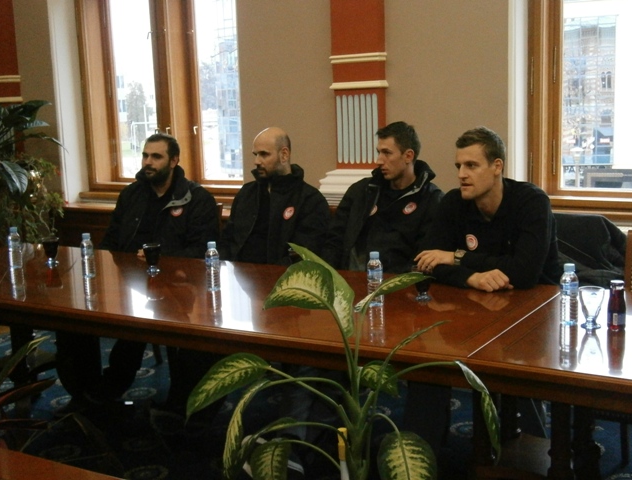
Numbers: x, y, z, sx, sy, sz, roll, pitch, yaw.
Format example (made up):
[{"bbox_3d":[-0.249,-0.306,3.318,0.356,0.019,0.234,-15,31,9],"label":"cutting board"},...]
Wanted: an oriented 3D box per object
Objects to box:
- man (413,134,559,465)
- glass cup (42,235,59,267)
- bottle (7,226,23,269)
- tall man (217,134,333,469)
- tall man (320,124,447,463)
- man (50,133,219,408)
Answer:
[{"bbox_3d":[0.636,0.232,3.337,0.580,1.345,0.660,4,11,35],"label":"man"},{"bbox_3d":[-1.201,0.056,3.925,0.075,0.124,0.075,-2,9,0],"label":"glass cup"},{"bbox_3d":[-1.354,0.035,3.910,0.053,0.181,0.053,3,11,32],"label":"bottle"},{"bbox_3d":[-0.244,0.178,3.869,0.560,1.350,0.800,3,10,29],"label":"tall man"},{"bbox_3d":[0.325,0.190,3.609,0.580,1.365,0.700,4,11,34],"label":"tall man"},{"bbox_3d":[-0.799,0.137,4.319,0.600,1.330,0.720,2,10,27],"label":"man"}]

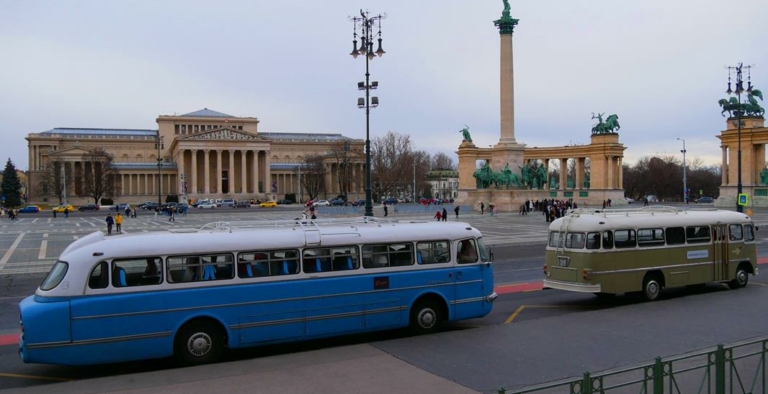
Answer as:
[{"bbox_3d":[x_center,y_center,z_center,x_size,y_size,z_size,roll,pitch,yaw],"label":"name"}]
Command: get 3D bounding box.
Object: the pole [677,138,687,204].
[{"bbox_3d":[71.958,-6.304,150.000,2.200,16.126,0.600,0,1,26],"label":"pole"}]

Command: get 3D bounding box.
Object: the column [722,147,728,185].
[{"bbox_3d":[61.571,-5.499,112.000,1.000,6.851,1.000,-1,1,-21],"label":"column"}]

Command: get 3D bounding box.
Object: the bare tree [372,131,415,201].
[{"bbox_3d":[2.805,-9.896,205.000,14.500,23.437,13.500,0,1,0],"label":"bare tree"}]

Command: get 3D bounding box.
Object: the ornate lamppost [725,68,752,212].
[{"bbox_3d":[32.352,-4.617,56.500,2.500,15.050,2.500,0,1,19],"label":"ornate lamppost"}]

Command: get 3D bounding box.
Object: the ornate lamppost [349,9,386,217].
[{"bbox_3d":[-1.005,-4.220,39.000,2.500,15.102,2.500,0,1,19],"label":"ornate lamppost"}]

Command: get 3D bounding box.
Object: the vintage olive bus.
[{"bbox_3d":[9.488,1.901,21.711,8.500,3.000,2.450,-1,1,-28],"label":"vintage olive bus"}]

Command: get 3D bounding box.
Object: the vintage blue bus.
[{"bbox_3d":[-2.271,2.071,14.980,11.400,2.980,2.500,-1,1,-28],"label":"vintage blue bus"}]

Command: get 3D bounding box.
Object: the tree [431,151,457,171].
[{"bbox_3d":[24.903,-8.943,260.000,11.000,20.199,11.000,0,1,0],"label":"tree"}]

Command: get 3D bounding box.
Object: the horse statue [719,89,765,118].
[{"bbox_3d":[62.729,-16.362,109.000,3.200,5.000,7.000,-1,1,-22],"label":"horse statue"}]

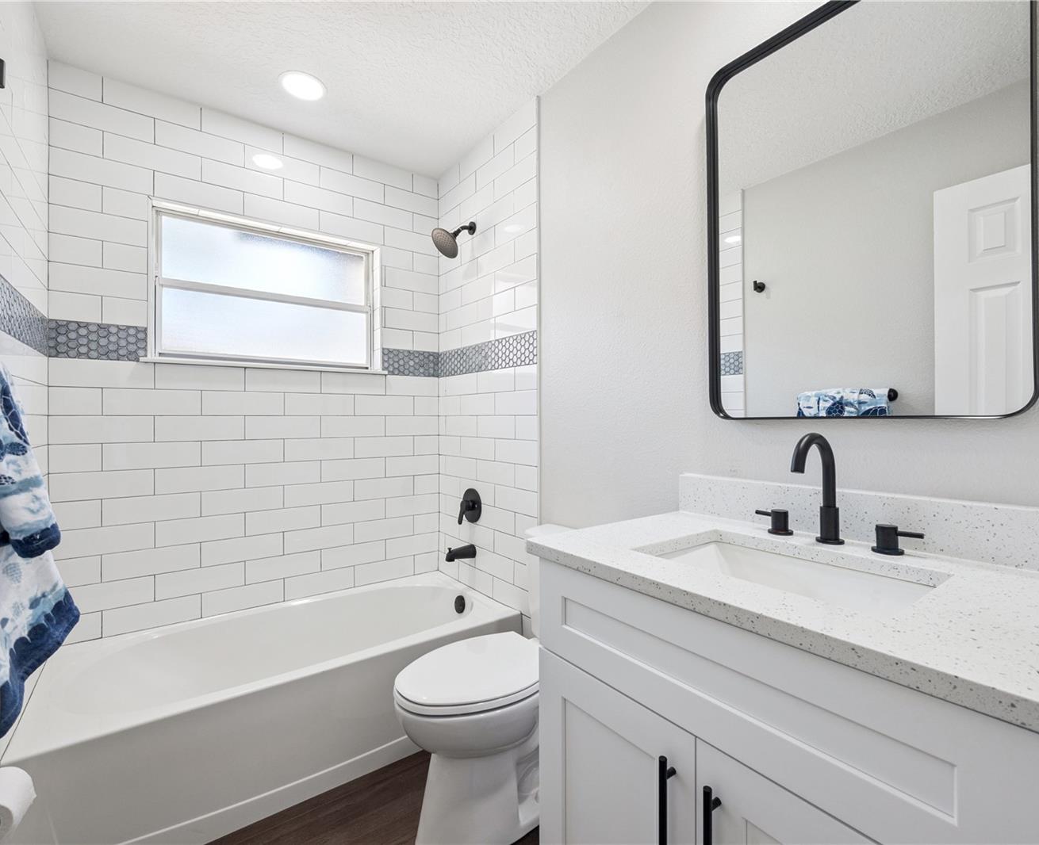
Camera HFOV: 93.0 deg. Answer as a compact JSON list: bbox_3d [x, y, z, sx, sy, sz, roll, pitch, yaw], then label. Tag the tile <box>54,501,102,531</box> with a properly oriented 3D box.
[{"bbox_3d":[-1.579,0.327,1.757,0.142,0.100,0.010,0,0,-37],"label":"tile"}]

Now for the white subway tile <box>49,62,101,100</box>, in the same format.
[{"bbox_3d":[-1.586,-1.217,1.765,0.142,0.095,0.010,0,0,-36],"label":"white subway tile"}]

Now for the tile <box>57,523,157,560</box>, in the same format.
[{"bbox_3d":[-1.520,0.429,1.806,0.294,0.099,0.009,0,0,-36],"label":"tile"}]

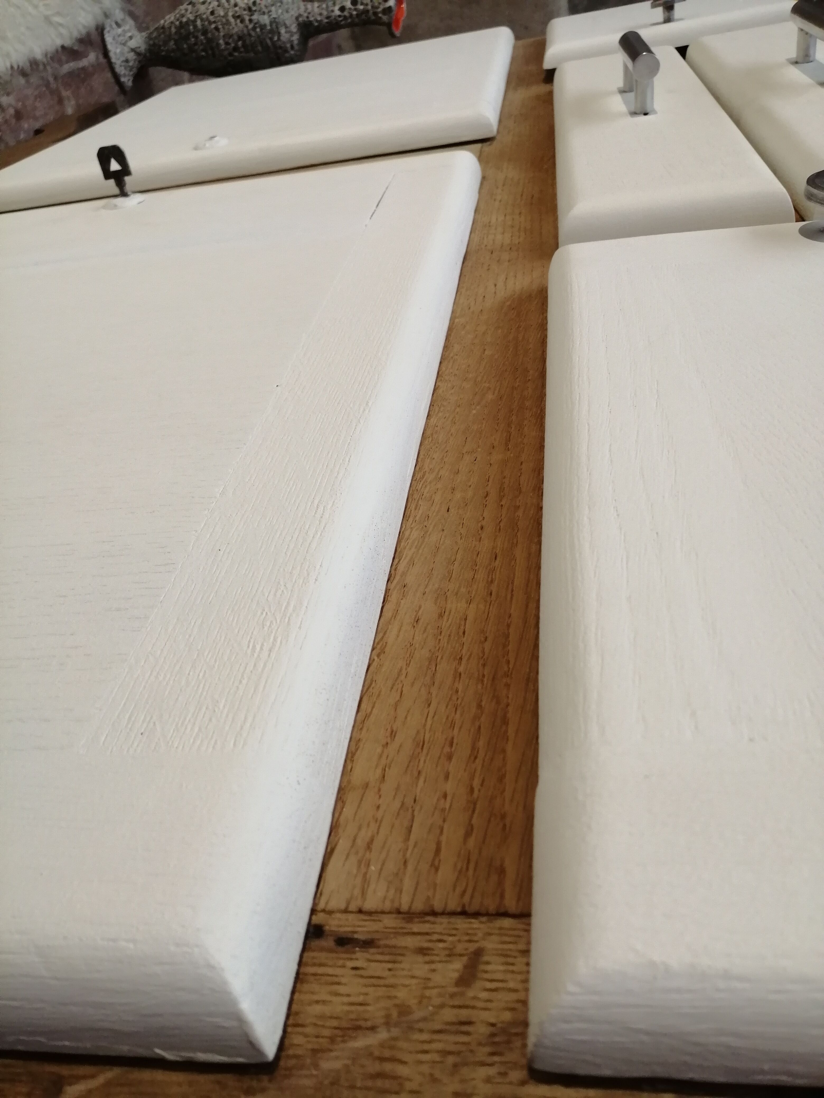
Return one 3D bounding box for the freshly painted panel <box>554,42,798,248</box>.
[{"bbox_3d":[0.188,-0.357,0.686,0.133,0.019,0.546,-2,38,11],"label":"freshly painted panel"}]

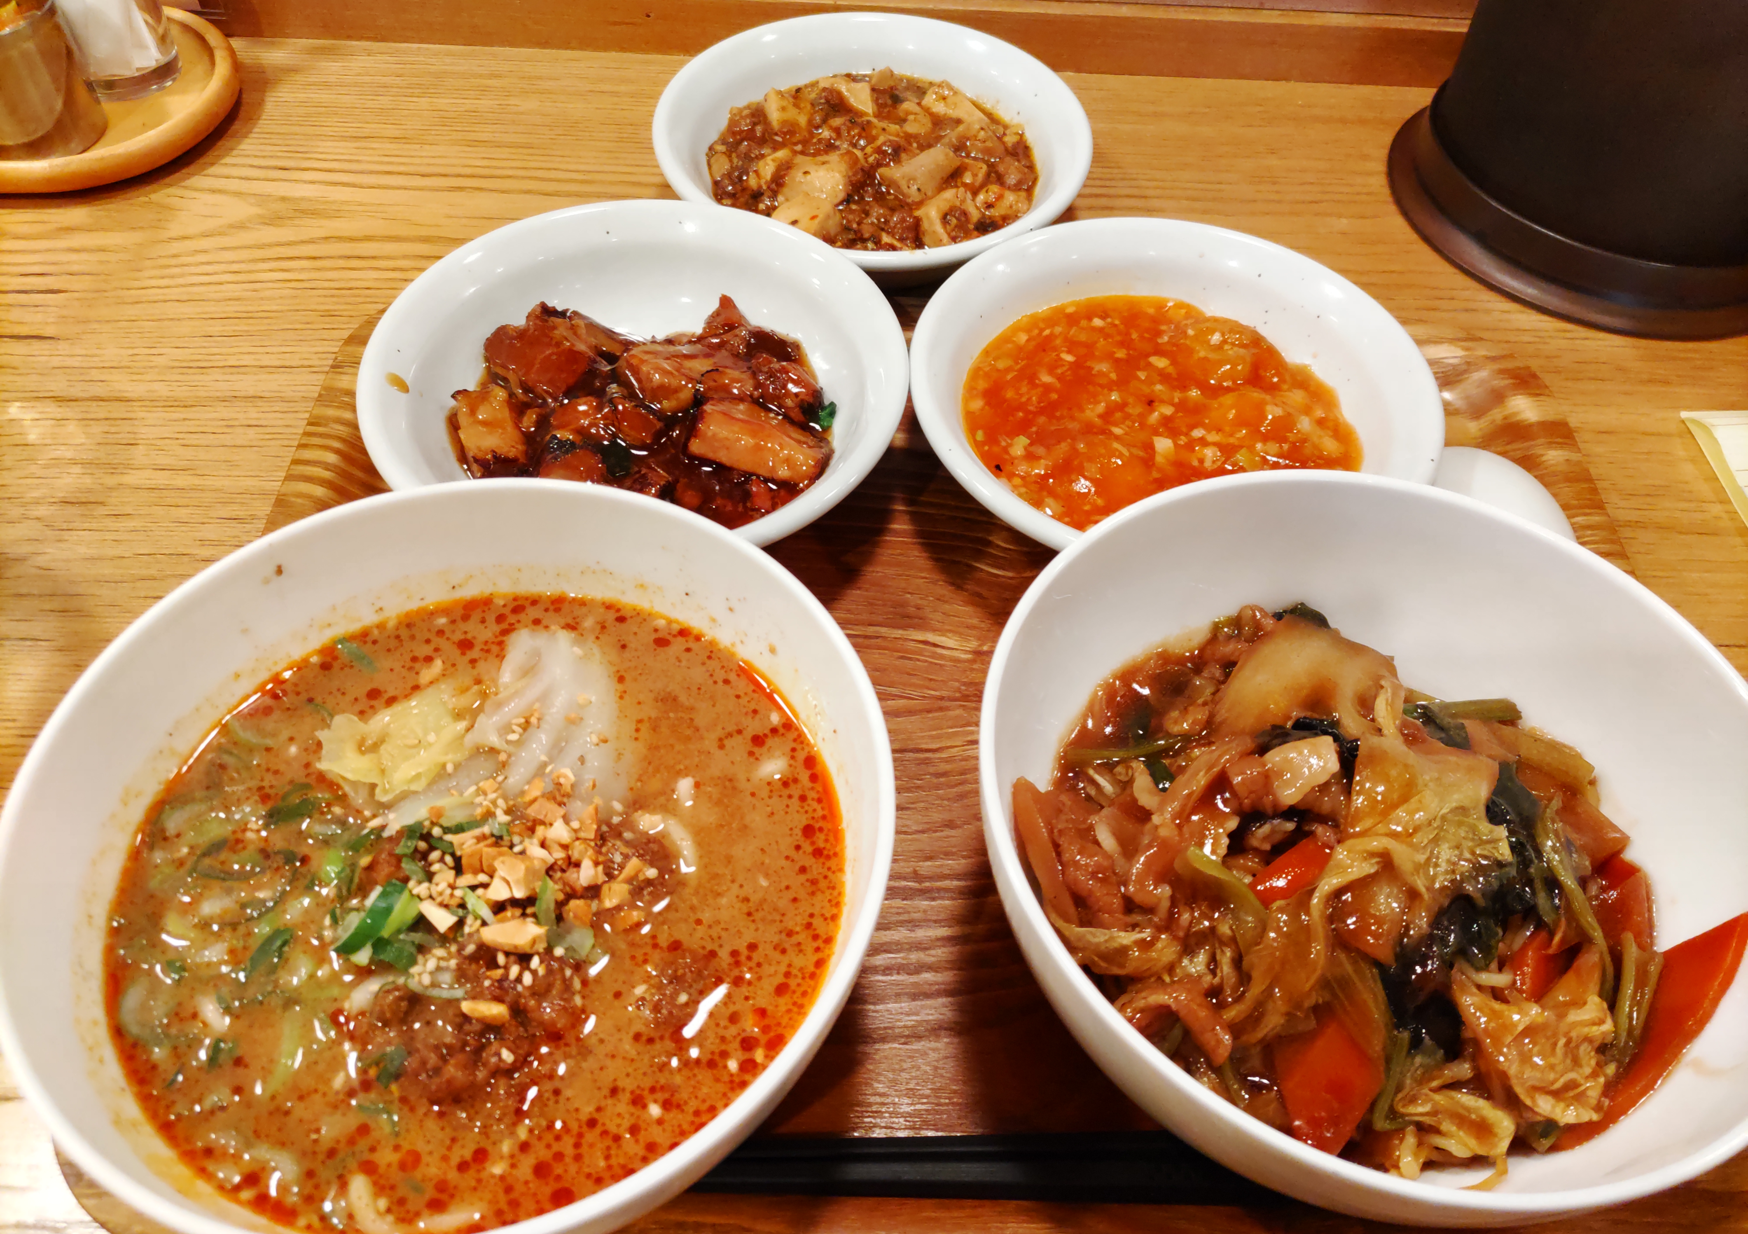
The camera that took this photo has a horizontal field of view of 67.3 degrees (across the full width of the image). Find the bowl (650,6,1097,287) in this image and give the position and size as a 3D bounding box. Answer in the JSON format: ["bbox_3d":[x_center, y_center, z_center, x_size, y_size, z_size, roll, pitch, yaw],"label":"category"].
[{"bbox_3d":[0.000,-0.161,0.480,0.155,0.045,0.155,1,53,-2],"label":"bowl"}]

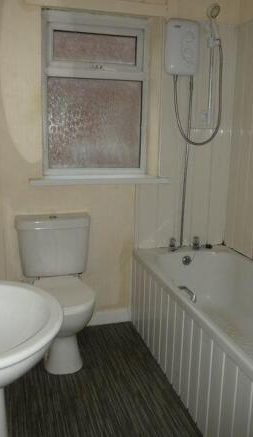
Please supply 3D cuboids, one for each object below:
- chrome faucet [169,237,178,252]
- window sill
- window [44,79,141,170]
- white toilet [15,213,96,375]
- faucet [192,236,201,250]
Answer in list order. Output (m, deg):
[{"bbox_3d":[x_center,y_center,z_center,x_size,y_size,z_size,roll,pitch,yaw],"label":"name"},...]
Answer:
[{"bbox_3d":[0.332,0.189,2.826,0.052,0.090,0.110,-2,12,-15],"label":"chrome faucet"},{"bbox_3d":[-0.178,-0.262,2.749,0.945,0.037,0.190,-2,12,-15],"label":"window sill"},{"bbox_3d":[-0.203,-0.640,2.765,0.645,0.595,0.045,-2,12,-15],"label":"window"},{"bbox_3d":[-0.407,0.446,2.414,0.450,0.830,0.650,-2,12,-15],"label":"white toilet"},{"bbox_3d":[0.505,0.183,2.874,0.052,0.090,0.110,-2,12,-15],"label":"faucet"}]

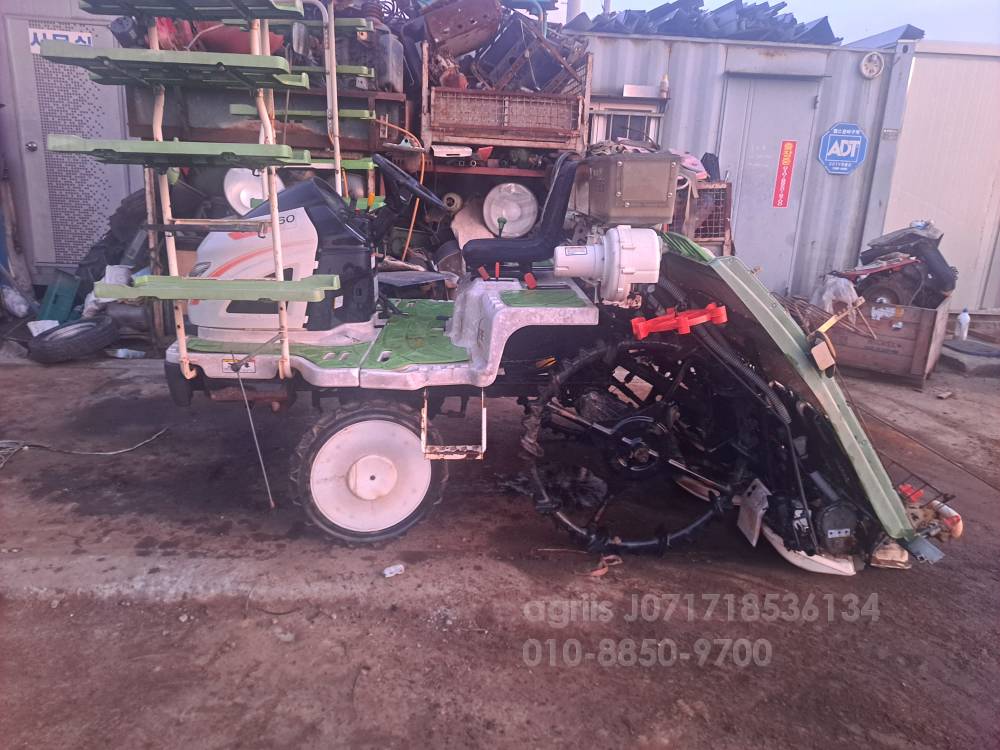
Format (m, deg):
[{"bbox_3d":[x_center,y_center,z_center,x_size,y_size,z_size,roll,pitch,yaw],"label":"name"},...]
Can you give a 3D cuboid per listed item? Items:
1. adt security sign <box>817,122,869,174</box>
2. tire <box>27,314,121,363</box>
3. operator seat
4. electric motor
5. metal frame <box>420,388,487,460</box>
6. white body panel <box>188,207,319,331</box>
[{"bbox_3d":[2.929,-1.929,6.150,0.395,0.410,0.020,2,16,-2],"label":"adt security sign"},{"bbox_3d":[-3.145,-0.260,5.350,0.595,0.170,0.595,-9,24,3],"label":"tire"},{"bbox_3d":[0.083,-0.729,3.240,0.490,0.480,0.450,2,16,-4],"label":"operator seat"},{"bbox_3d":[0.459,-0.476,3.083,0.420,0.310,0.300,2,16,-4],"label":"electric motor"},{"bbox_3d":[-0.186,0.198,2.892,0.255,0.300,0.110,2,16,-4],"label":"metal frame"},{"bbox_3d":[-1.094,-0.484,3.219,0.500,0.490,0.440,2,16,-4],"label":"white body panel"}]

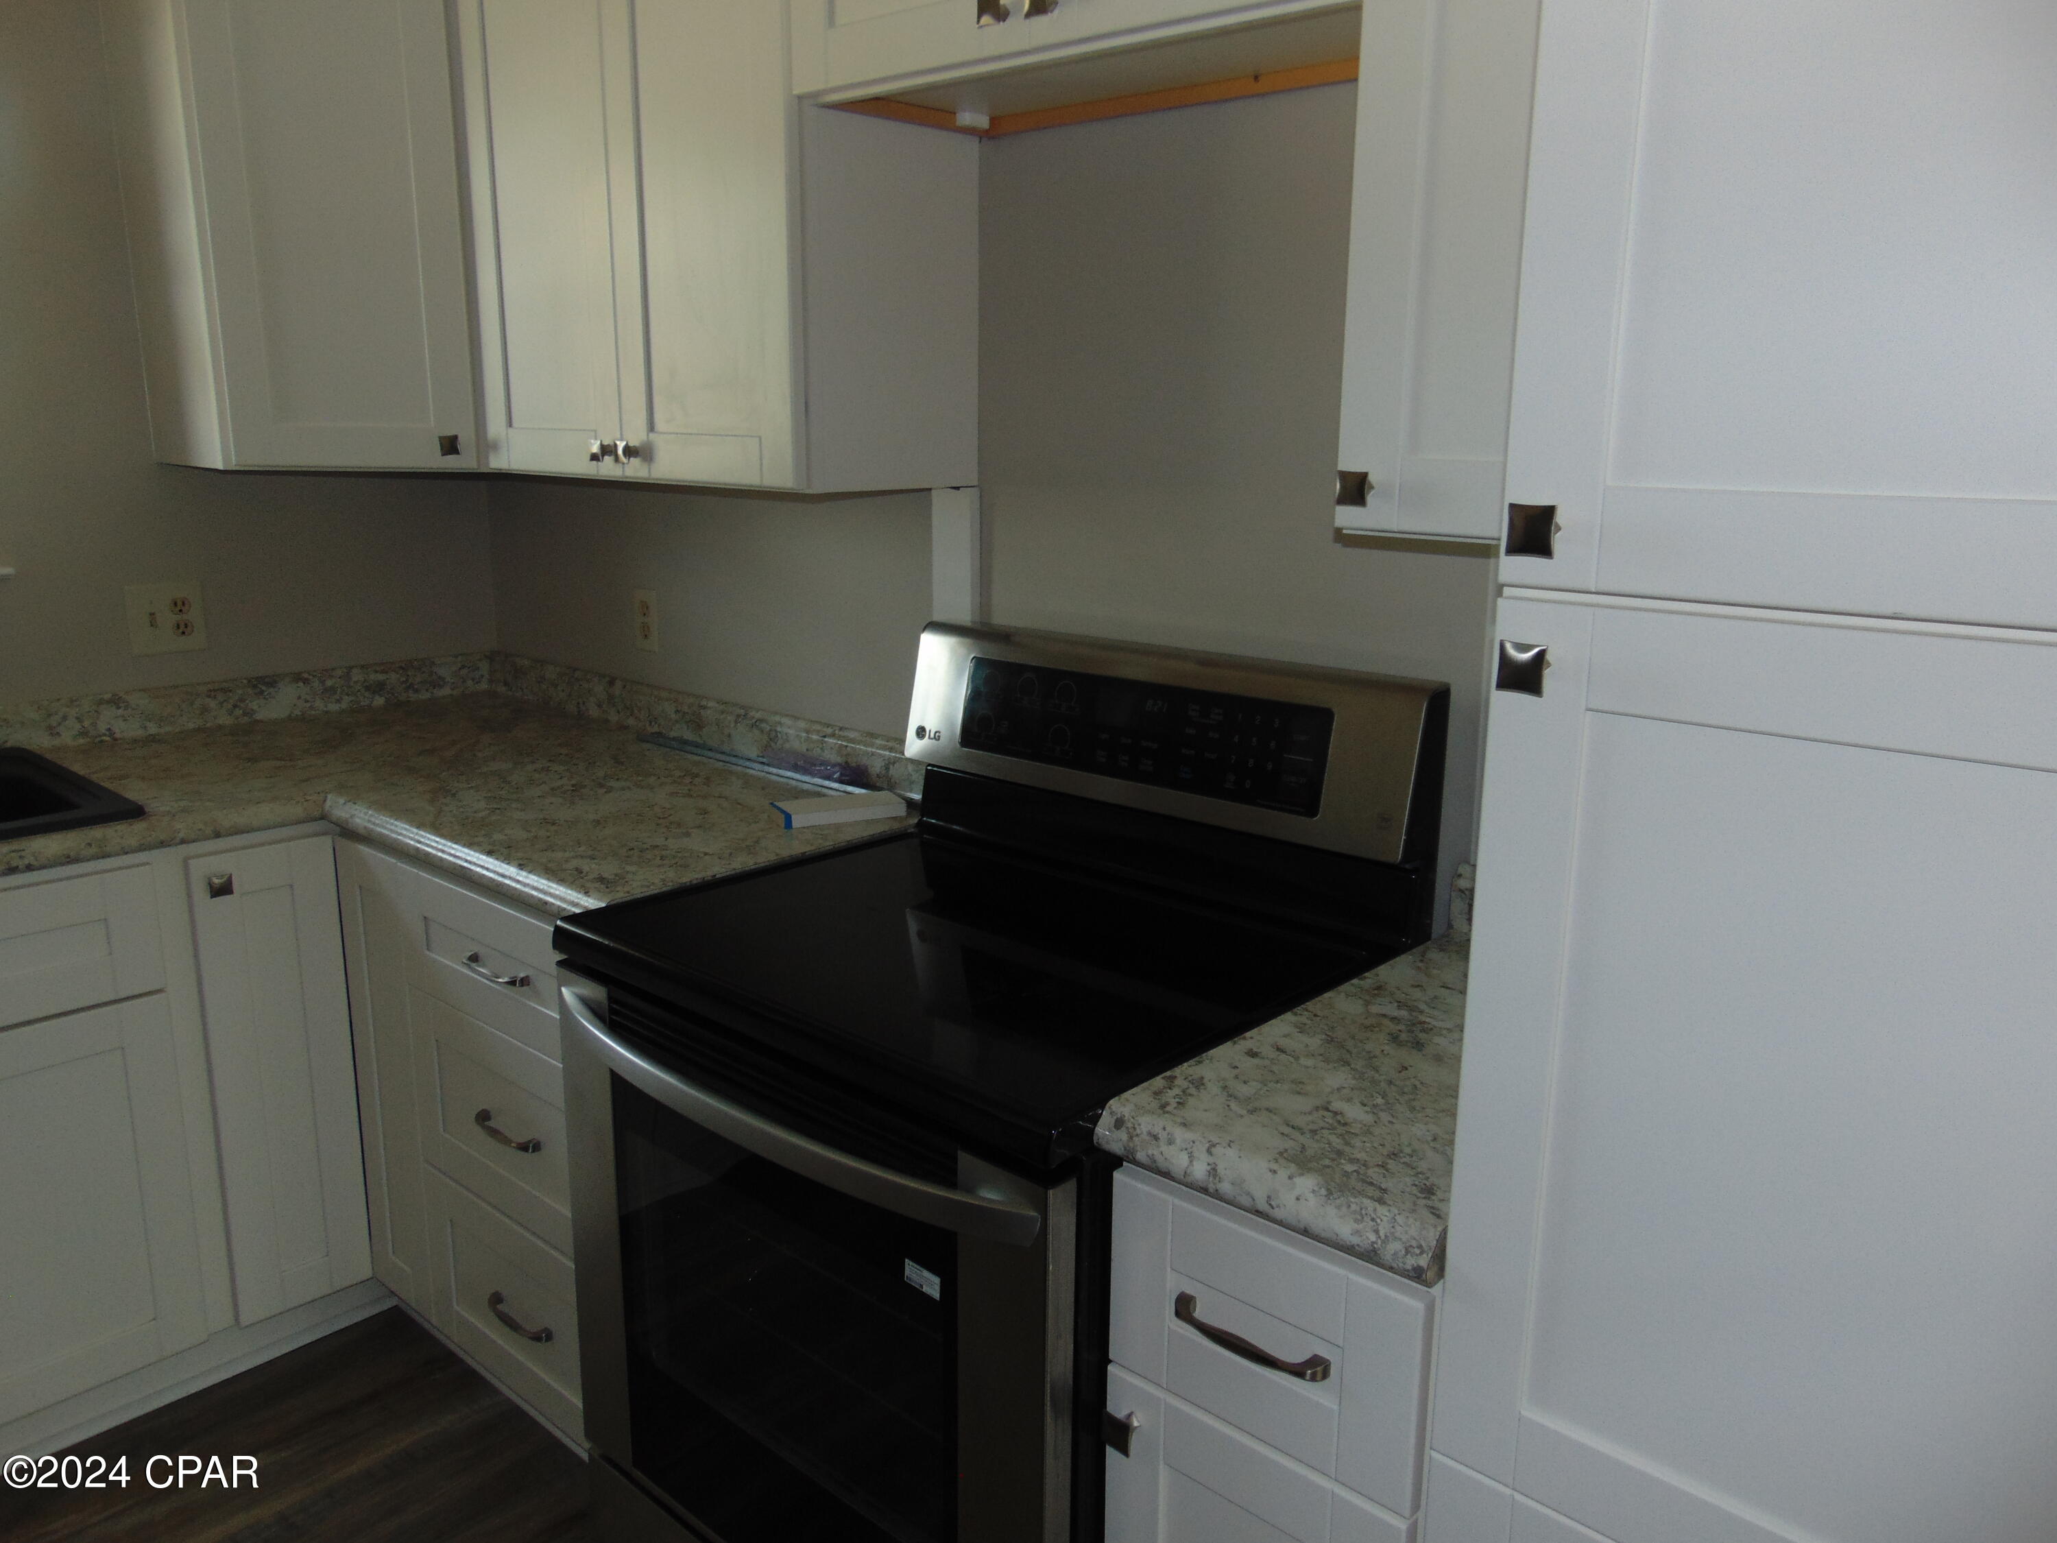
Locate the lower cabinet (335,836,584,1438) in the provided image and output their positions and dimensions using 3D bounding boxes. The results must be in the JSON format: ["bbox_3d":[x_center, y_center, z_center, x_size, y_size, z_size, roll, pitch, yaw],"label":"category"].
[{"bbox_3d":[-0.581,0.481,2.305,0.741,0.805,0.600,12,17,41],"label":"lower cabinet"}]

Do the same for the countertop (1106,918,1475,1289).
[{"bbox_3d":[0.382,0.273,1.361,0.306,0.040,0.632,12,17,41],"label":"countertop"}]

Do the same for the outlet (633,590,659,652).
[{"bbox_3d":[-0.697,-0.272,2.688,0.070,0.114,0.010,12,17,41],"label":"outlet"}]

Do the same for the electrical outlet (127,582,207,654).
[{"bbox_3d":[-1.508,-0.266,2.601,0.010,0.117,0.118,12,17,41],"label":"electrical outlet"}]

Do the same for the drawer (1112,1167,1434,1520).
[{"bbox_3d":[0.322,0.407,1.317,0.286,0.182,0.447,12,17,41],"label":"drawer"}]

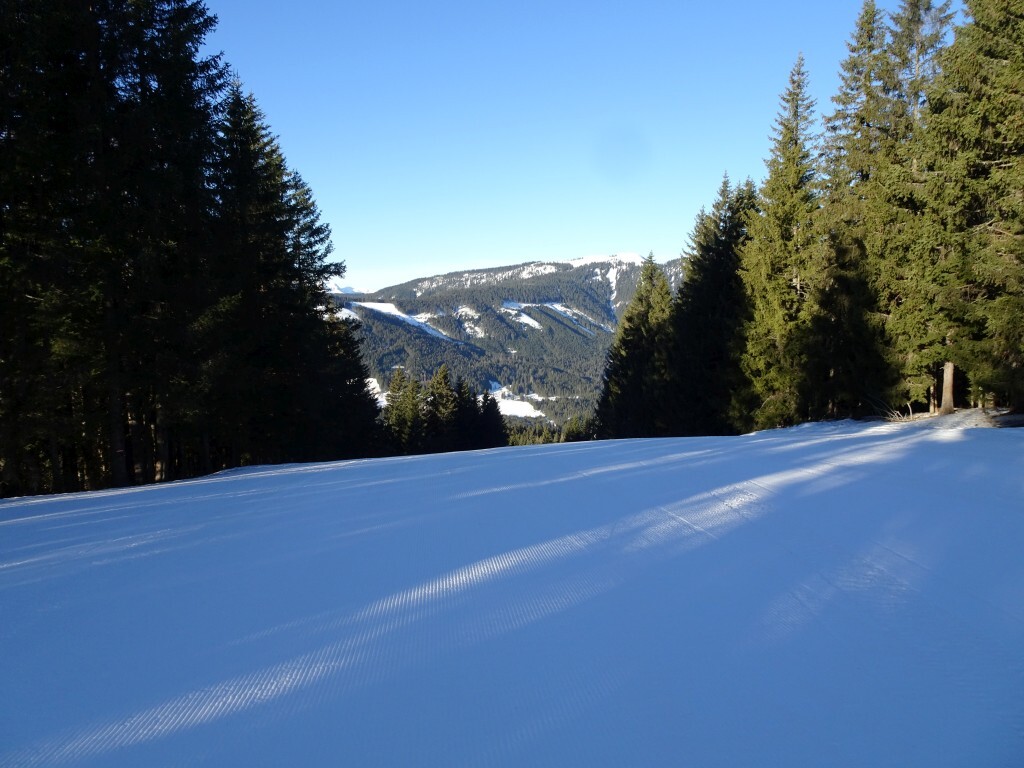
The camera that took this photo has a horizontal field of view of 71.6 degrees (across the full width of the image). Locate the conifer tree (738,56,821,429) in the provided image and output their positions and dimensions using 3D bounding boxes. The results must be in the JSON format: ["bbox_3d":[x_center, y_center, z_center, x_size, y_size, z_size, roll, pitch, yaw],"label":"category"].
[{"bbox_3d":[13.300,-6.800,34.000,4.300,17.900,4.300,1,3,0],"label":"conifer tree"}]

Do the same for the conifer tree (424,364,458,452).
[{"bbox_3d":[-8.700,4.700,87.000,4.600,14.500,4.600,1,3,0],"label":"conifer tree"}]

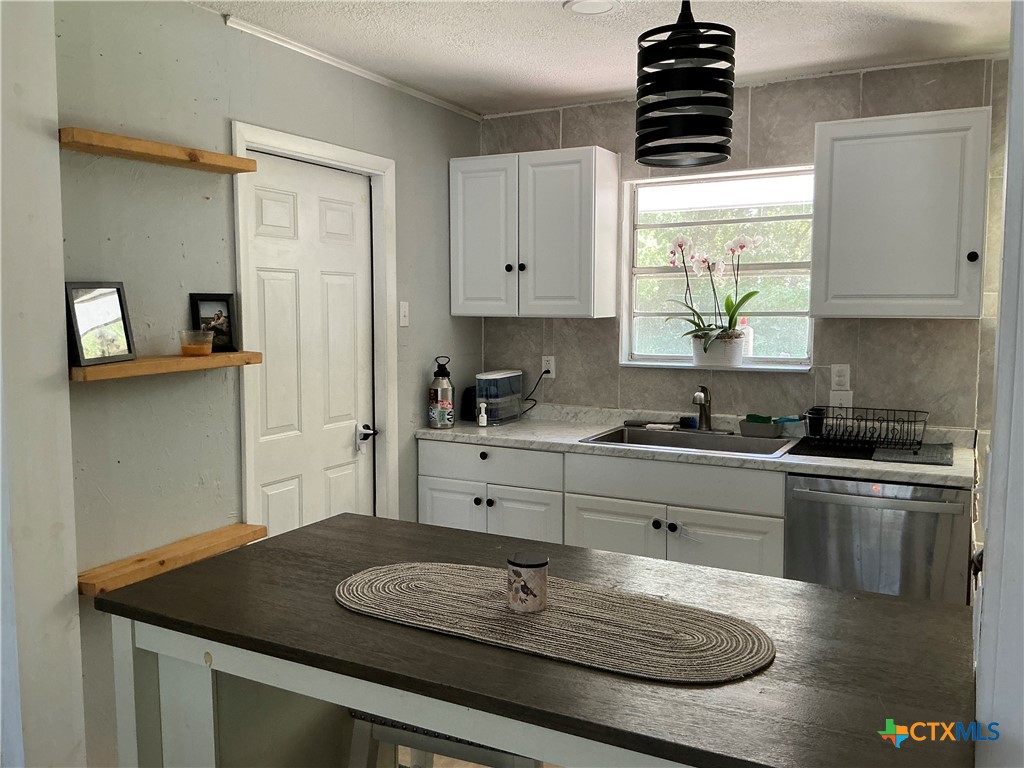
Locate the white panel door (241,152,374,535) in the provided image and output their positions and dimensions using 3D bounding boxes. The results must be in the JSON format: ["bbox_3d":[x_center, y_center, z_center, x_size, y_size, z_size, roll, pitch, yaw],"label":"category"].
[{"bbox_3d":[-0.805,0.152,3.336,0.050,2.030,0.790,3,6,27],"label":"white panel door"}]

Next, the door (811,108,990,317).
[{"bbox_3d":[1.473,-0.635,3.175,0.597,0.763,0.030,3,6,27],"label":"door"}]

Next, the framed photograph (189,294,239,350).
[{"bbox_3d":[-0.988,-0.199,2.739,0.028,0.195,0.148,-4,2,45],"label":"framed photograph"}]

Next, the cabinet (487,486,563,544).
[{"bbox_3d":[0.060,0.747,3.689,0.375,0.577,0.022,3,6,27],"label":"cabinet"}]

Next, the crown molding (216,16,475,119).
[{"bbox_3d":[-0.549,-1.296,3.532,0.028,0.037,1.745,3,7,27],"label":"crown molding"}]

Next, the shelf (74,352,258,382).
[{"bbox_3d":[-1.057,-0.059,2.548,0.139,0.039,0.655,3,7,27],"label":"shelf"}]

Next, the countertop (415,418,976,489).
[{"bbox_3d":[0.715,0.264,3.652,2.299,0.038,0.630,3,7,27],"label":"countertop"}]

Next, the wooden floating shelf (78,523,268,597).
[{"bbox_3d":[-1.056,0.540,2.608,0.138,0.039,0.653,3,7,27],"label":"wooden floating shelf"}]

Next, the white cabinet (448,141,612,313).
[{"bbox_3d":[0.101,-0.715,4.050,0.760,0.764,0.304,3,6,27],"label":"white cabinet"}]

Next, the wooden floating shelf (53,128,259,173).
[{"bbox_3d":[-1.057,-0.689,2.486,0.139,0.039,0.650,3,7,27],"label":"wooden floating shelf"}]

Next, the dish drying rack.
[{"bbox_3d":[1.455,0.191,3.404,0.455,0.142,0.285,3,6,27],"label":"dish drying rack"}]

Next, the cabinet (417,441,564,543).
[{"bbox_3d":[0.036,0.680,4.037,0.758,0.872,0.625,3,6,27],"label":"cabinet"}]

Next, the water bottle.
[{"bbox_3d":[-0.334,0.041,3.951,0.122,0.336,0.122,0,6,0],"label":"water bottle"}]

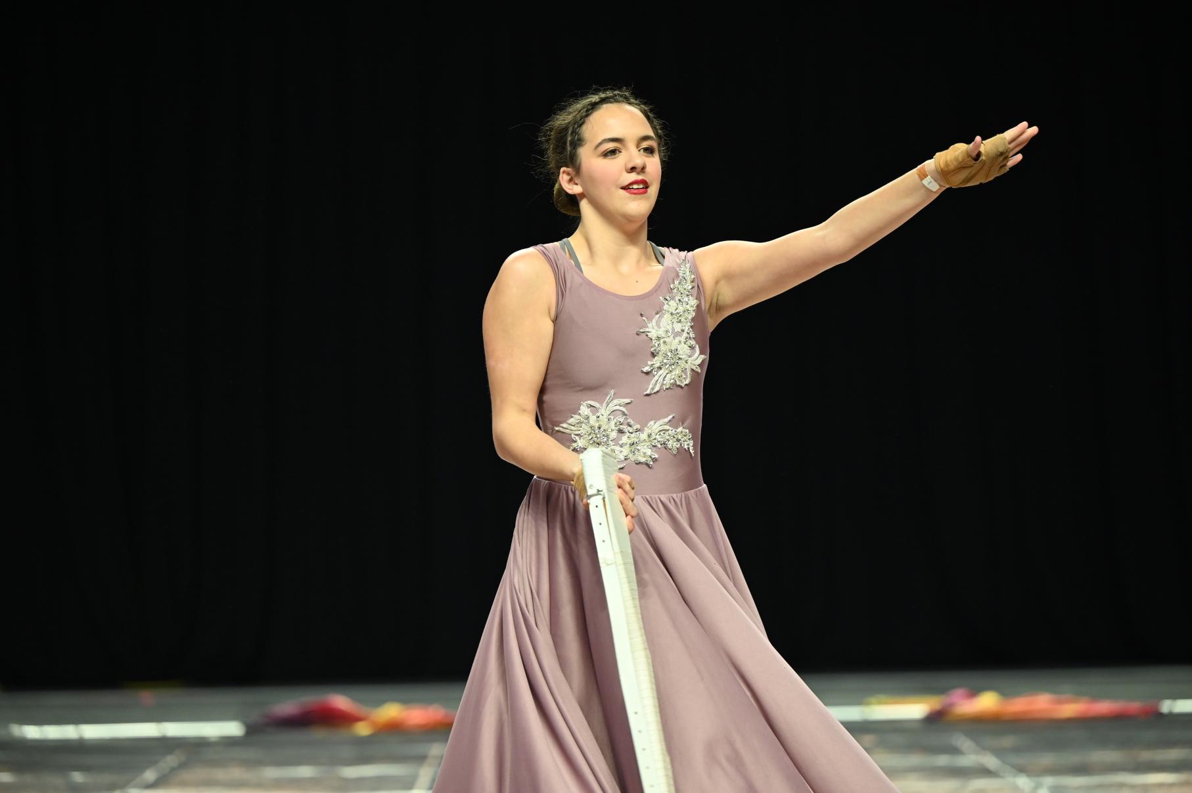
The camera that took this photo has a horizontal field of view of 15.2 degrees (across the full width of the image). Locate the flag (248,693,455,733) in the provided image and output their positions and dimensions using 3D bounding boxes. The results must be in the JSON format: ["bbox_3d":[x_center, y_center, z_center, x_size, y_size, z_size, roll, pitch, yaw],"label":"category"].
[{"bbox_3d":[-0.856,1.151,16.200,0.820,0.130,0.360,-1,-1,0],"label":"flag"}]

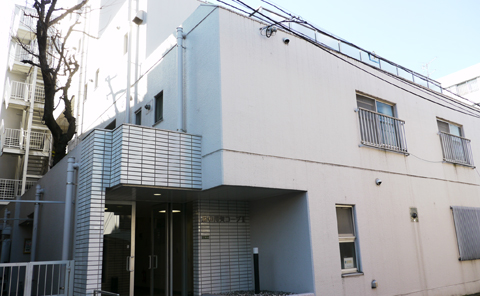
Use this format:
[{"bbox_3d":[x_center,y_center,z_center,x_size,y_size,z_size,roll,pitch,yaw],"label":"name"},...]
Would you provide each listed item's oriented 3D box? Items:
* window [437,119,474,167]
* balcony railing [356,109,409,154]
[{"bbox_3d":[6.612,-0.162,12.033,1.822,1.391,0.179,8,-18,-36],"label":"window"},{"bbox_3d":[3.540,-0.391,9.589,1.958,0.929,0.142,8,-18,-36],"label":"balcony railing"}]

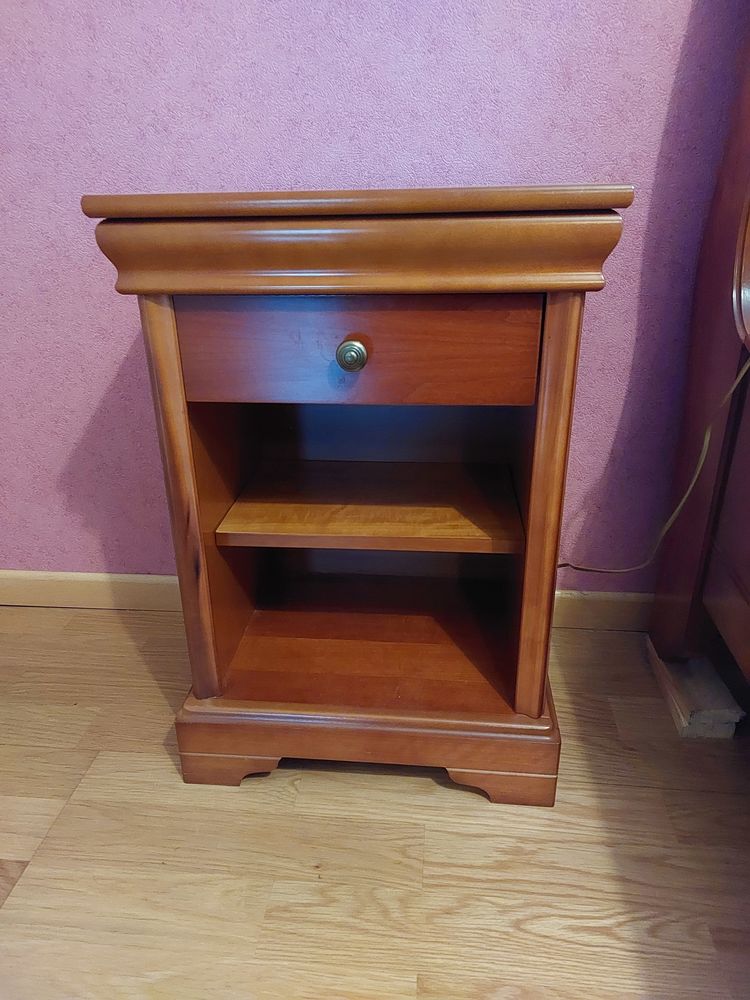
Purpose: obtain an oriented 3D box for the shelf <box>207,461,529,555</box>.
[{"bbox_3d":[0.003,0.002,0.955,0.375,0.020,0.255,1,23,5],"label":"shelf"}]

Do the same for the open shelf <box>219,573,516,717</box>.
[{"bbox_3d":[0.002,0.199,1.003,0.369,0.021,0.323,1,23,5],"label":"open shelf"}]

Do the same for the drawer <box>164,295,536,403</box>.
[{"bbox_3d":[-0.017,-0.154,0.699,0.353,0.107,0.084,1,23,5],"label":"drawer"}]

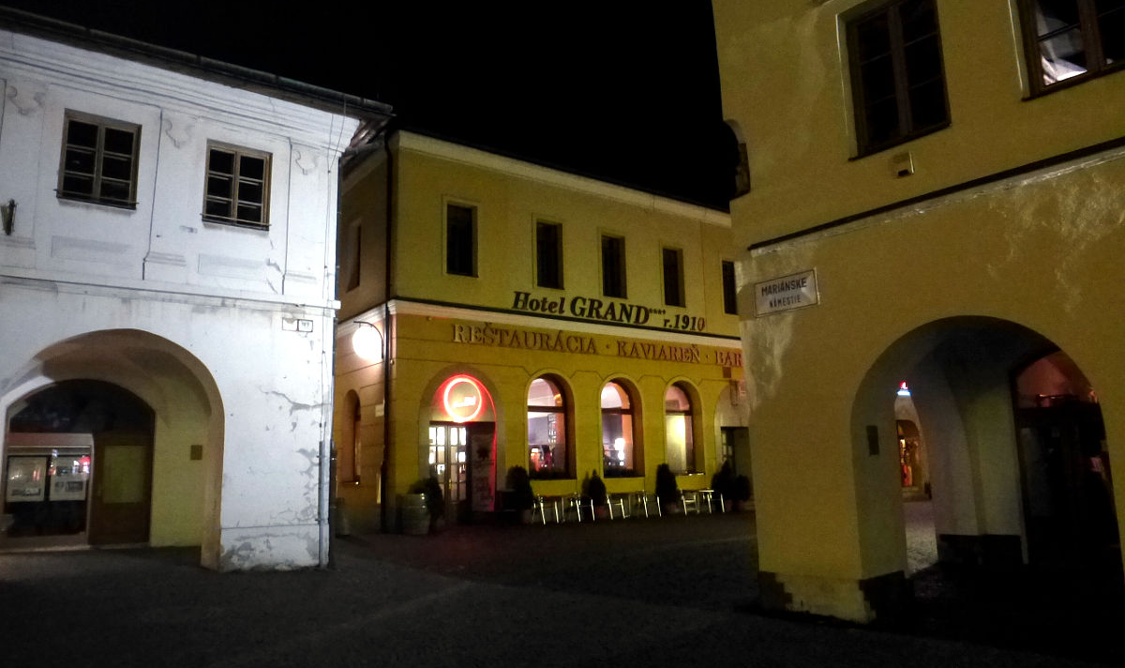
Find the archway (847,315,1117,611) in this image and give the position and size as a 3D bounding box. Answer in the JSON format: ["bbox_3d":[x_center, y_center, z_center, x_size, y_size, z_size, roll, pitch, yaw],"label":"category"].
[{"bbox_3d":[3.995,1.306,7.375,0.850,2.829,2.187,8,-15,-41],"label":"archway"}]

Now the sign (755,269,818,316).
[{"bbox_3d":[2.474,-0.443,8.705,0.030,0.386,0.773,8,-15,-41],"label":"sign"}]

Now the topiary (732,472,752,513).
[{"bbox_3d":[6.035,5.373,26.422,0.640,1.290,0.640,-2,-11,0],"label":"topiary"}]

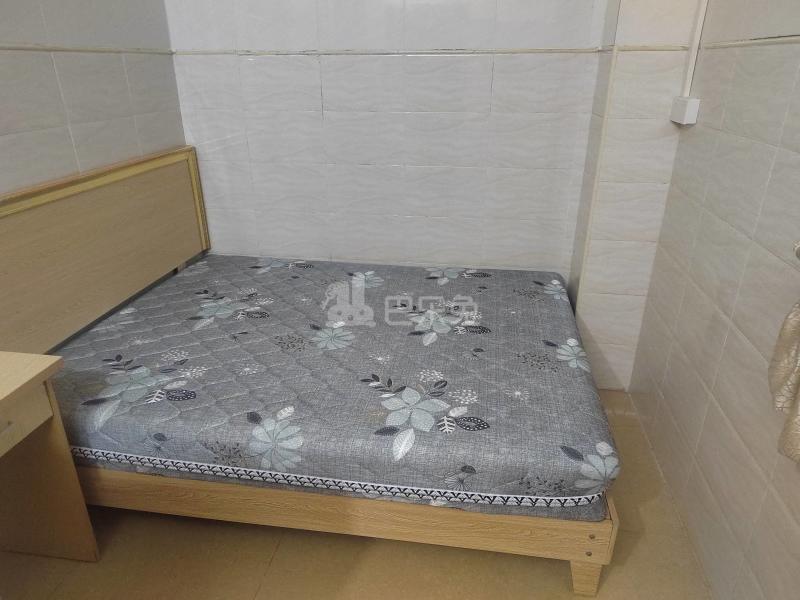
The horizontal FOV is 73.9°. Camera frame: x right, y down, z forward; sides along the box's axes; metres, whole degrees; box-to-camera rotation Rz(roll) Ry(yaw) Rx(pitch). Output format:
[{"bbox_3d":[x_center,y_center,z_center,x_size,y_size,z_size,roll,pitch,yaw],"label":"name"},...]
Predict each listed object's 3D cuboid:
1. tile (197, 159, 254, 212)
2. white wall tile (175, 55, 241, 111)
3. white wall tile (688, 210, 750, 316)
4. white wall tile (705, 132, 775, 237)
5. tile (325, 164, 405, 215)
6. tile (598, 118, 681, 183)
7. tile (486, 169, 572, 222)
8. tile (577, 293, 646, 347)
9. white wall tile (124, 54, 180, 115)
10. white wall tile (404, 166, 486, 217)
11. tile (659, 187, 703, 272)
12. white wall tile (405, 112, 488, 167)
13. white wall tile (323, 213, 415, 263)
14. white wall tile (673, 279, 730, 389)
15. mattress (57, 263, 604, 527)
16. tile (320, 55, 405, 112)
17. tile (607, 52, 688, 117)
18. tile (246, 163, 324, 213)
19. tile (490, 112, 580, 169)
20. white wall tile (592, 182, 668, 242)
[{"bbox_3d":[-0.940,-0.605,2.834,0.331,0.256,0.010,3,24,8],"label":"tile"},{"bbox_3d":[-0.940,-1.068,2.628,0.336,0.249,0.012,4,24,8],"label":"white wall tile"},{"bbox_3d":[1.040,-0.133,1.741,0.010,0.256,0.405,4,24,9],"label":"white wall tile"},{"bbox_3d":[1.016,-0.357,1.596,0.010,0.249,0.384,3,24,8],"label":"white wall tile"},{"bbox_3d":[-0.174,-0.562,2.733,0.405,0.256,0.010,3,24,8],"label":"tile"},{"bbox_3d":[0.972,-0.605,2.175,0.286,0.249,0.012,4,24,8],"label":"tile"},{"bbox_3d":[0.618,-0.512,2.596,0.400,0.249,0.012,4,24,8],"label":"tile"},{"bbox_3d":[0.966,0.086,2.443,0.282,0.249,0.010,3,24,8],"label":"tile"},{"bbox_3d":[-1.140,-1.005,2.467,0.010,0.256,0.395,3,24,8],"label":"white wall tile"},{"bbox_3d":[0.221,-0.537,2.655,0.400,0.249,0.012,4,24,8],"label":"white wall tile"},{"bbox_3d":[1.105,-0.291,2.103,0.010,0.256,0.396,4,24,9],"label":"tile"},{"bbox_3d":[0.221,-0.759,2.528,0.400,0.249,0.010,3,24,8],"label":"white wall tile"},{"bbox_3d":[-0.174,-0.328,2.835,0.405,0.256,0.010,3,24,8],"label":"white wall tile"},{"bbox_3d":[1.041,0.102,1.843,0.010,0.256,0.405,4,24,9],"label":"white wall tile"},{"bbox_3d":[-0.243,0.192,2.265,1.933,0.228,1.441,3,24,8],"label":"mattress"},{"bbox_3d":[-0.178,-1.022,2.514,0.400,0.249,0.012,4,24,8],"label":"tile"},{"bbox_3d":[0.971,-0.835,2.075,0.286,0.249,0.012,4,24,8],"label":"tile"},{"bbox_3d":[-0.576,-0.584,2.786,0.405,0.256,0.010,3,24,8],"label":"tile"},{"bbox_3d":[0.616,-0.735,2.469,0.400,0.249,0.010,3,24,8],"label":"tile"},{"bbox_3d":[0.963,-0.369,2.244,0.282,0.249,0.010,3,24,8],"label":"white wall tile"}]

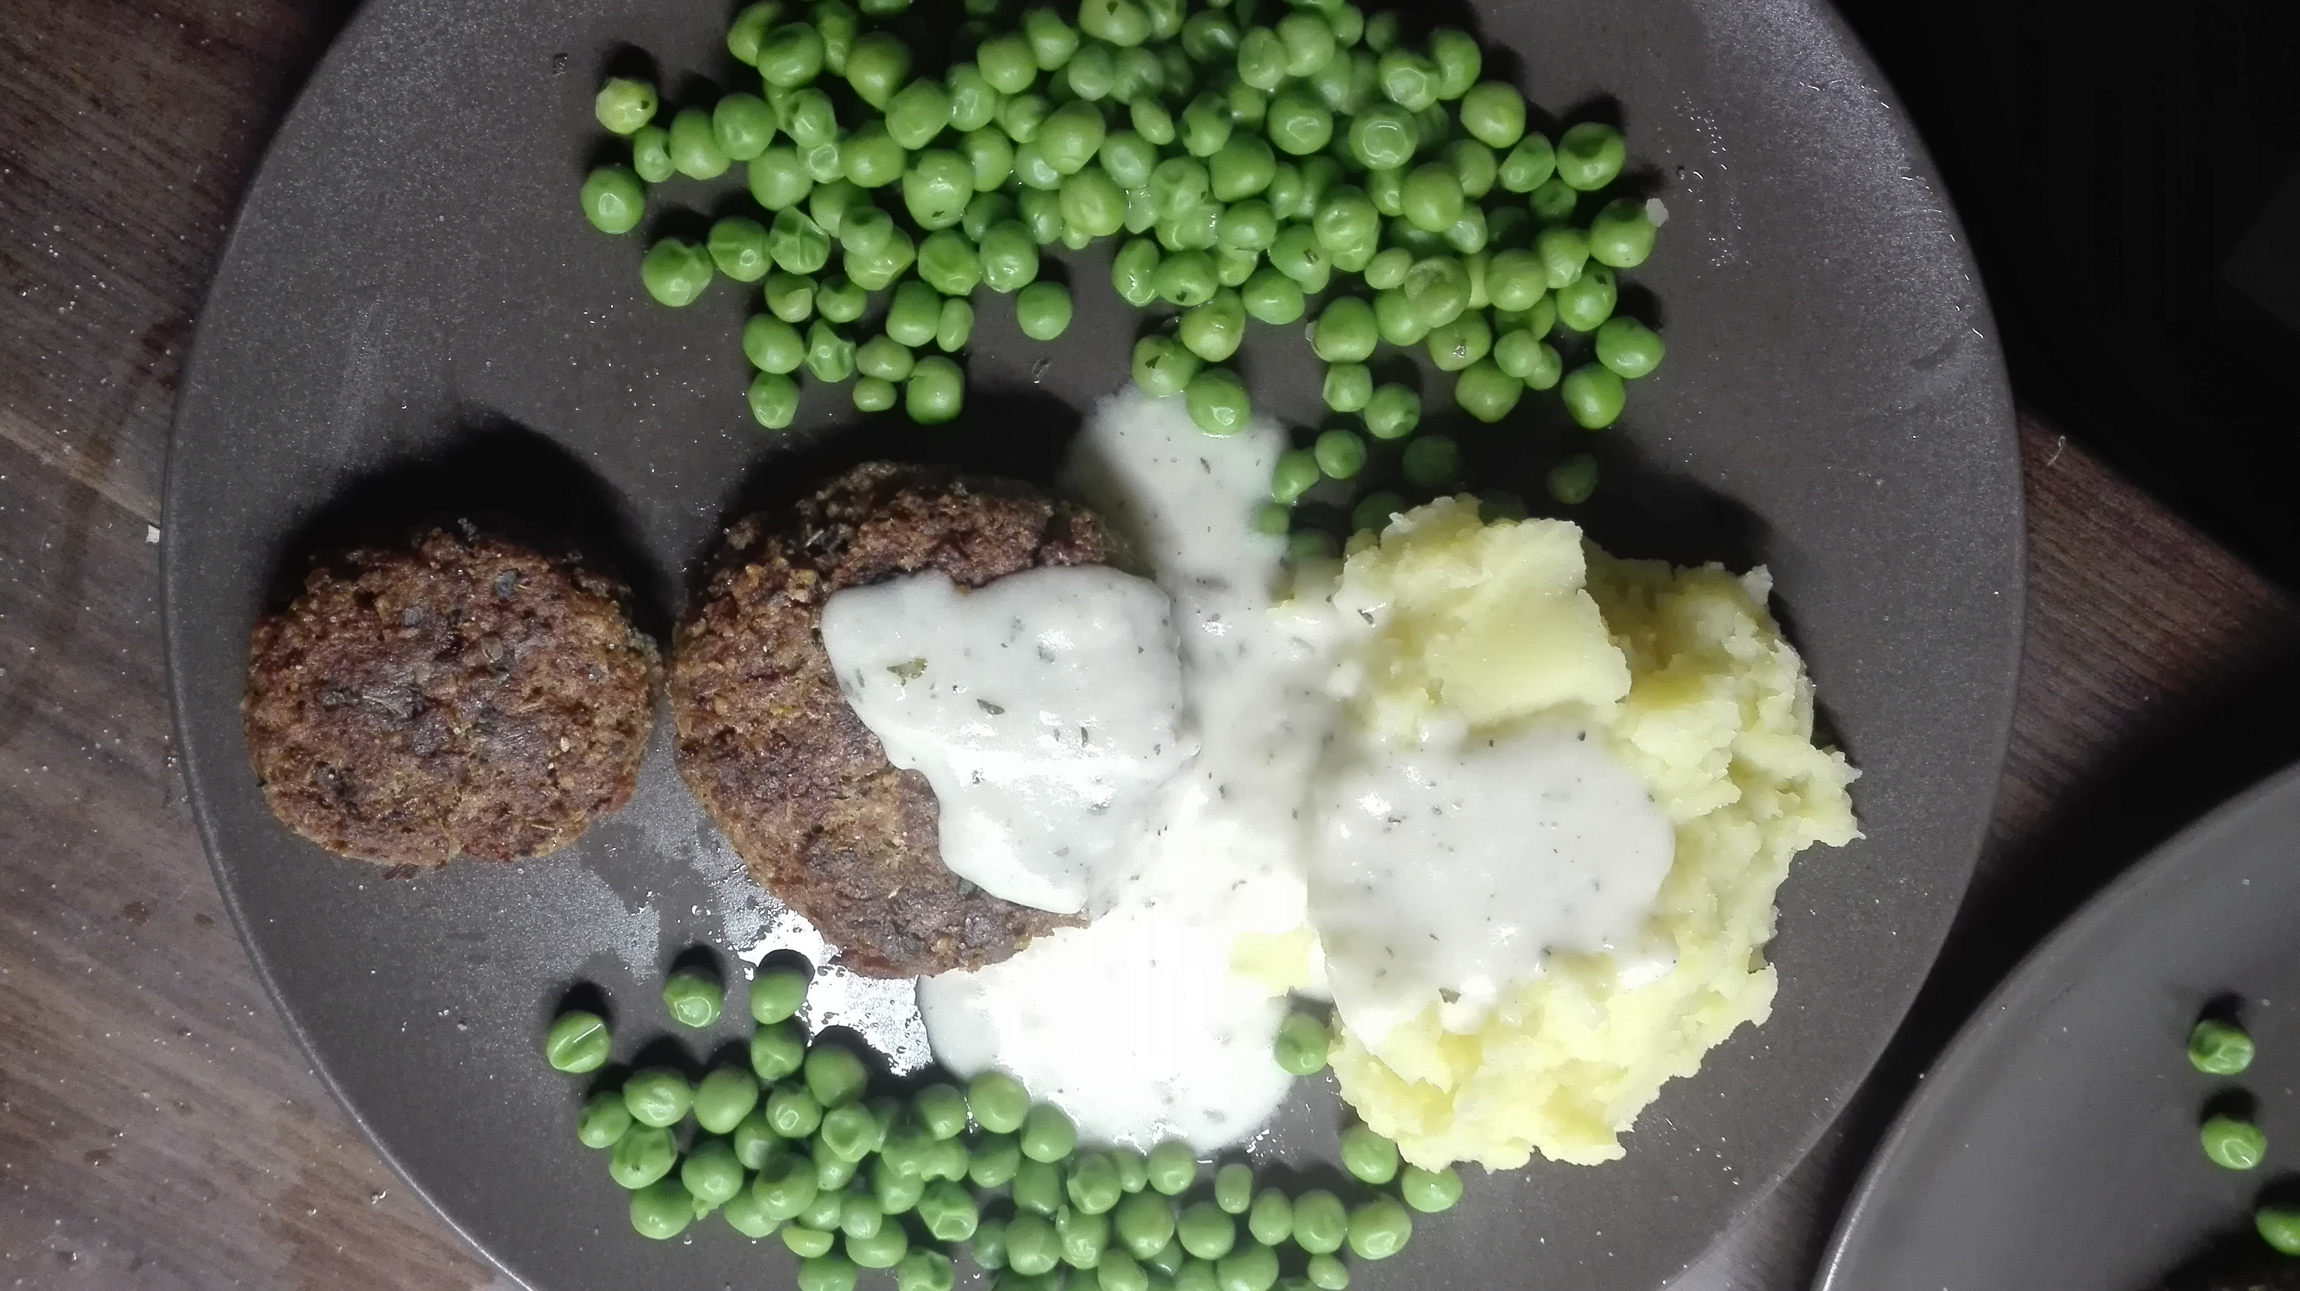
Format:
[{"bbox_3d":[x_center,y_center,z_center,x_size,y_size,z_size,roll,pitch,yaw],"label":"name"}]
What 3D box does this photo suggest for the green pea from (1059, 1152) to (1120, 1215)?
[{"bbox_3d":[-0.009,0.077,0.236,0.009,0.008,0.009,0,83,-1],"label":"green pea"}]

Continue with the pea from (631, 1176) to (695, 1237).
[{"bbox_3d":[-0.070,0.081,0.237,0.010,0.009,0.009,0,83,-1],"label":"pea"}]

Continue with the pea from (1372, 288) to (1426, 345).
[{"bbox_3d":[0.039,-0.051,0.255,0.008,0.008,0.009,0,82,0],"label":"pea"}]

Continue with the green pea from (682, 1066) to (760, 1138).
[{"bbox_3d":[-0.061,0.066,0.237,0.009,0.009,0.010,37,83,5],"label":"green pea"}]

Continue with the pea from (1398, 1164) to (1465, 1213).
[{"bbox_3d":[0.043,0.083,0.254,0.010,0.009,0.009,0,101,-1],"label":"pea"}]

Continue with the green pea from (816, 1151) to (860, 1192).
[{"bbox_3d":[-0.046,0.075,0.238,0.008,0.007,0.008,0,83,-1],"label":"green pea"}]

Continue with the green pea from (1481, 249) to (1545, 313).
[{"bbox_3d":[0.056,-0.055,0.250,0.009,0.009,0.010,0,82,0],"label":"green pea"}]

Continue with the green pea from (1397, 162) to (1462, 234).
[{"bbox_3d":[0.039,-0.062,0.228,0.009,0.009,0.009,0,101,-2],"label":"green pea"}]

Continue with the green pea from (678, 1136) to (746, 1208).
[{"bbox_3d":[-0.066,0.080,0.249,0.010,0.010,0.010,0,101,-1],"label":"green pea"}]

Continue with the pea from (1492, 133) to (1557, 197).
[{"bbox_3d":[0.052,-0.066,0.226,0.008,0.008,0.008,0,102,-2],"label":"pea"}]

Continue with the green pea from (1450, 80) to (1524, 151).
[{"bbox_3d":[0.047,-0.072,0.223,0.009,0.009,0.009,0,102,-2],"label":"green pea"}]

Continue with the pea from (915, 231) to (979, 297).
[{"bbox_3d":[-0.028,-0.052,0.226,0.009,0.009,0.009,0,102,-2],"label":"pea"}]

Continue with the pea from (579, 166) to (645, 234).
[{"bbox_3d":[-0.072,-0.060,0.222,0.009,0.009,0.009,0,101,-1],"label":"pea"}]

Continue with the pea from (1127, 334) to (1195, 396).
[{"bbox_3d":[0.002,-0.043,0.252,0.010,0.010,0.010,0,83,-1],"label":"pea"}]

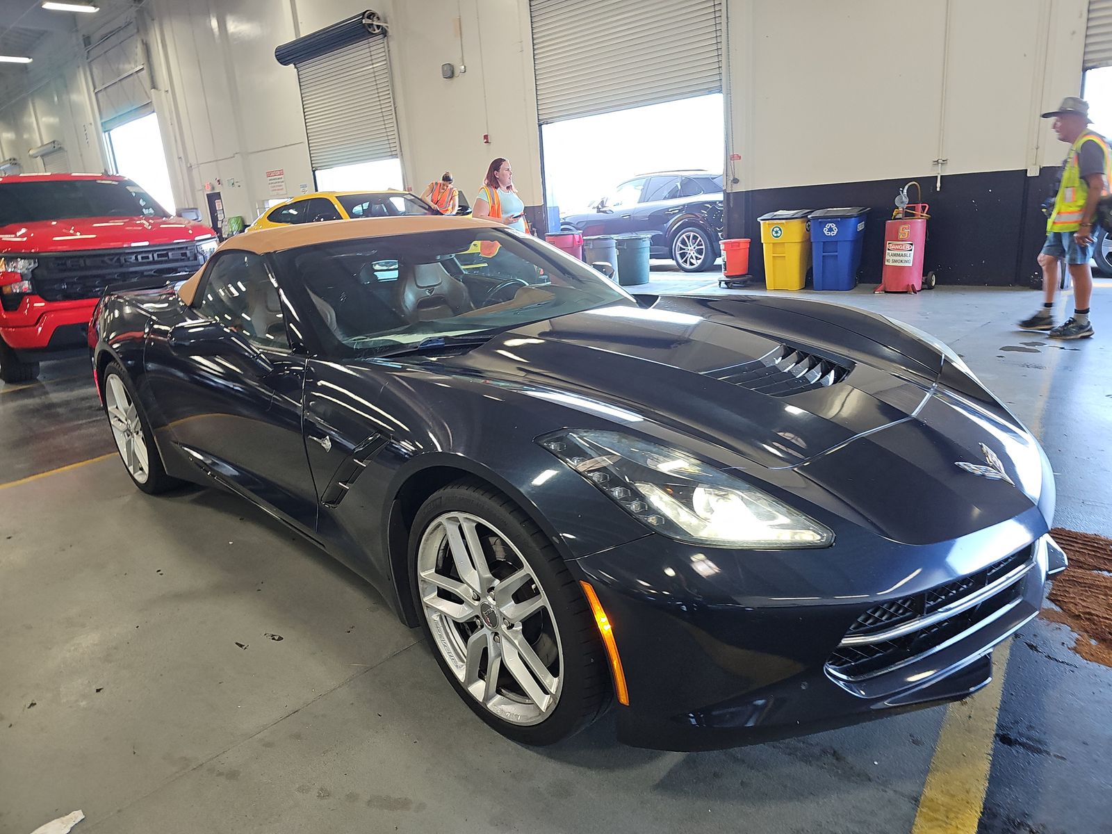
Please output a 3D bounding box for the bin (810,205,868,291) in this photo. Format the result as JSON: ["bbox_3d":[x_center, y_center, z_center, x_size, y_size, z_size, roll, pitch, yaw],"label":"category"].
[{"bbox_3d":[3.408,-2.024,8.916,0.570,0.910,0.680,5,19,31],"label":"bin"}]

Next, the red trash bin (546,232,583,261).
[{"bbox_3d":[0.187,-2.613,12.251,0.620,0.800,0.620,10,21,42],"label":"red trash bin"}]

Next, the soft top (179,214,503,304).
[{"bbox_3d":[-0.992,-0.770,3.521,1.270,0.330,1.270,-19,21,-42],"label":"soft top"}]

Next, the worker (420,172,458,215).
[{"bbox_3d":[-1.510,-2.679,10.777,0.550,1.680,0.450,0,16,15],"label":"worker"}]

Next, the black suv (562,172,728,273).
[{"bbox_3d":[1.922,-3.675,13.792,1.980,1.690,4.920,-19,22,-41],"label":"black suv"}]

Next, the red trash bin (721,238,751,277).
[{"bbox_3d":[2.438,-2.148,9.952,0.405,0.440,0.405,10,21,40],"label":"red trash bin"}]

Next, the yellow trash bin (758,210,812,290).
[{"bbox_3d":[3.116,-2.190,9.720,0.600,0.950,0.720,10,21,42],"label":"yellow trash bin"}]

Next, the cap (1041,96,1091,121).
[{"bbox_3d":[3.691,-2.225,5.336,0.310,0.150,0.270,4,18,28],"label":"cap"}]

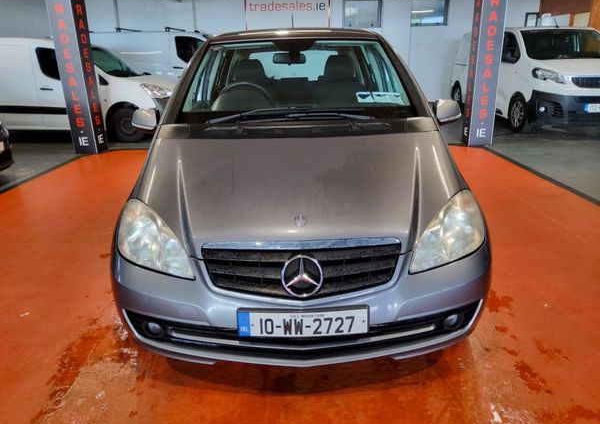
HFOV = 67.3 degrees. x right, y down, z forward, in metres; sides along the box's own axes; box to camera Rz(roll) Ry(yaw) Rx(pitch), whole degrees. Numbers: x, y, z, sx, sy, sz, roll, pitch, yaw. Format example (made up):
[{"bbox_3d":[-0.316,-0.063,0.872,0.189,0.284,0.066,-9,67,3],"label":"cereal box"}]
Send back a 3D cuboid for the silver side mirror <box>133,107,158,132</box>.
[{"bbox_3d":[-0.944,-0.570,2.797,0.190,0.160,0.130,-2,19,0],"label":"silver side mirror"}]

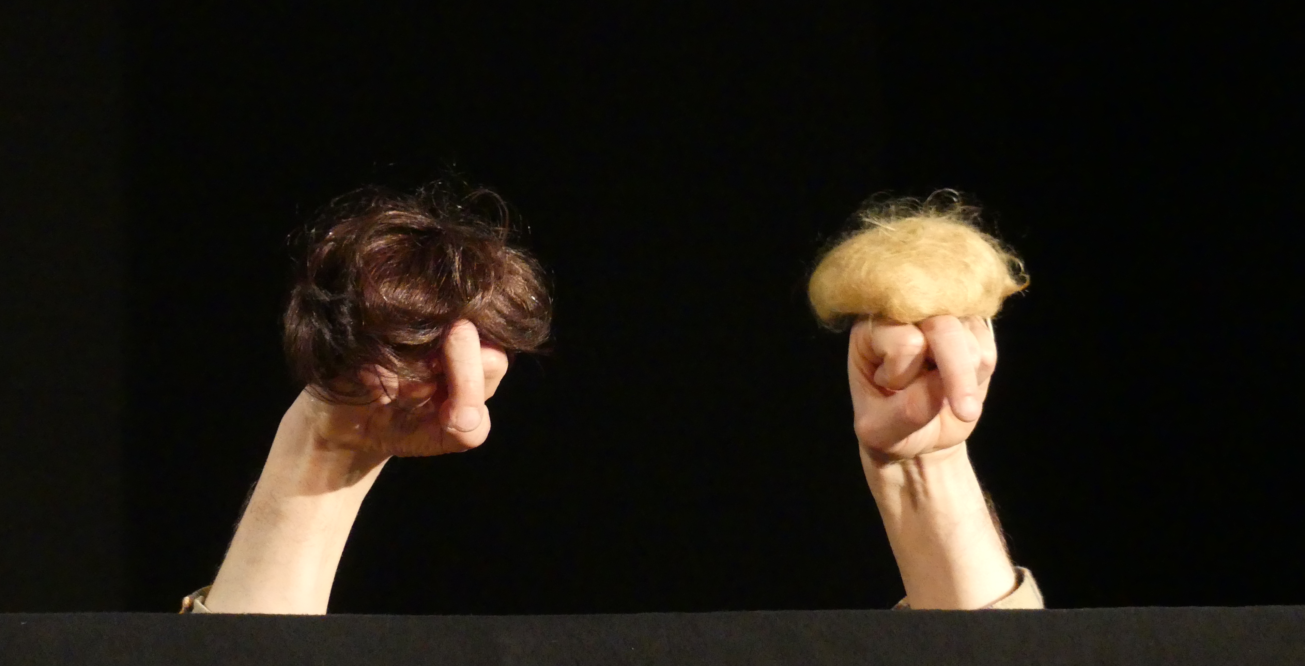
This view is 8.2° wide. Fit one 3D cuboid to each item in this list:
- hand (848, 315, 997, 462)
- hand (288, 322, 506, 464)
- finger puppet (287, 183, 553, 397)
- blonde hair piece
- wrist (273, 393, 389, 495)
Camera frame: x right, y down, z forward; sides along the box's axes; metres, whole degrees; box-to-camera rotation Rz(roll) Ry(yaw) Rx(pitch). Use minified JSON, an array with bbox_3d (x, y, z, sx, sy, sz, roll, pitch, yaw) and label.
[{"bbox_3d":[0.152,0.029,5.090,0.084,0.088,0.090,0,-1,-6],"label":"hand"},{"bbox_3d":[-0.140,0.029,5.090,0.090,0.086,0.105,1,-1,-34],"label":"hand"},{"bbox_3d":[-0.133,-0.023,5.100,0.145,0.124,0.135,1,-1,-23],"label":"finger puppet"},{"bbox_3d":[0.150,-0.041,5.100,0.122,0.074,0.105,0,-1,-6],"label":"blonde hair piece"},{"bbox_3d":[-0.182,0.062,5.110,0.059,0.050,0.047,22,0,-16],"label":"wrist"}]

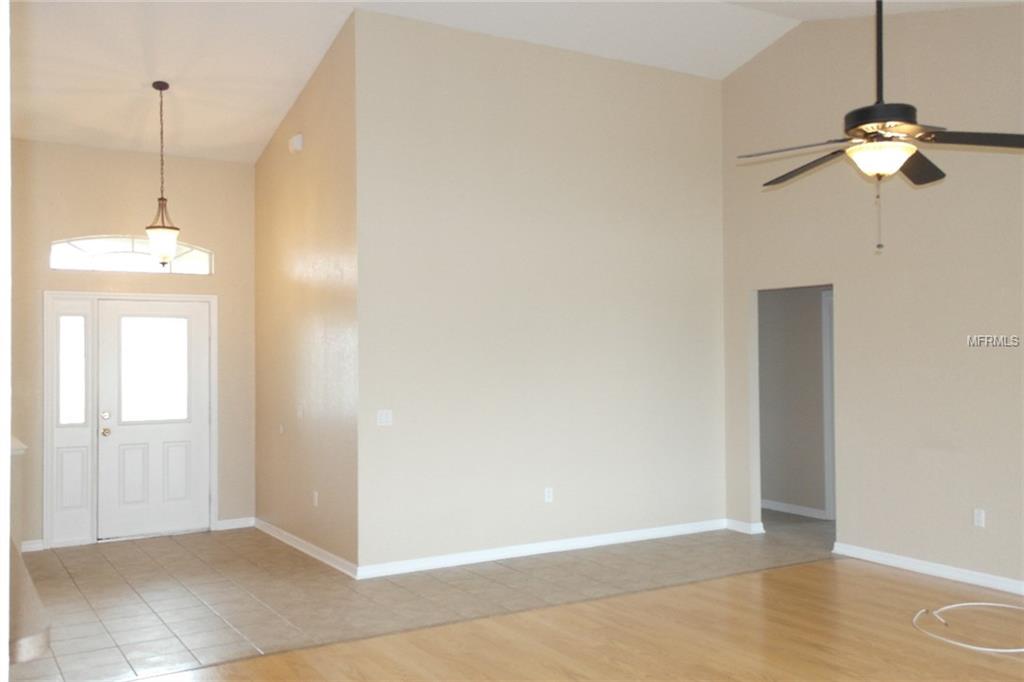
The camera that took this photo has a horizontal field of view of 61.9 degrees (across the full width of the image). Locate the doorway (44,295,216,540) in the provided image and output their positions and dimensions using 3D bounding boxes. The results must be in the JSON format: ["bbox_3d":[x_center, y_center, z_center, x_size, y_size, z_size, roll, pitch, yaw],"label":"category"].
[{"bbox_3d":[-3.294,0.662,7.434,1.376,2.130,0.130,0,-1,-28],"label":"doorway"}]

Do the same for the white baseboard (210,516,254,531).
[{"bbox_3d":[-2.514,1.681,7.780,0.335,0.090,0.018,0,-1,-28],"label":"white baseboard"}]

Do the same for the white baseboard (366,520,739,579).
[{"bbox_3d":[0.421,1.648,6.867,3.443,0.090,0.018,0,-1,-28],"label":"white baseboard"}]

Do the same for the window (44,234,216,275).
[{"bbox_3d":[-3.299,-0.755,7.468,1.311,0.318,0.100,0,-1,-28],"label":"window"}]

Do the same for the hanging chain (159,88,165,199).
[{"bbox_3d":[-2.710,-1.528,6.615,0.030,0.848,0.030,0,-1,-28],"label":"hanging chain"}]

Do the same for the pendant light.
[{"bbox_3d":[-2.708,-1.296,6.612,0.262,1.430,0.262,0,-1,-28],"label":"pendant light"}]

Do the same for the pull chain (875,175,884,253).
[{"bbox_3d":[1.544,-0.533,3.580,0.030,0.315,0.030,0,-1,-28],"label":"pull chain"}]

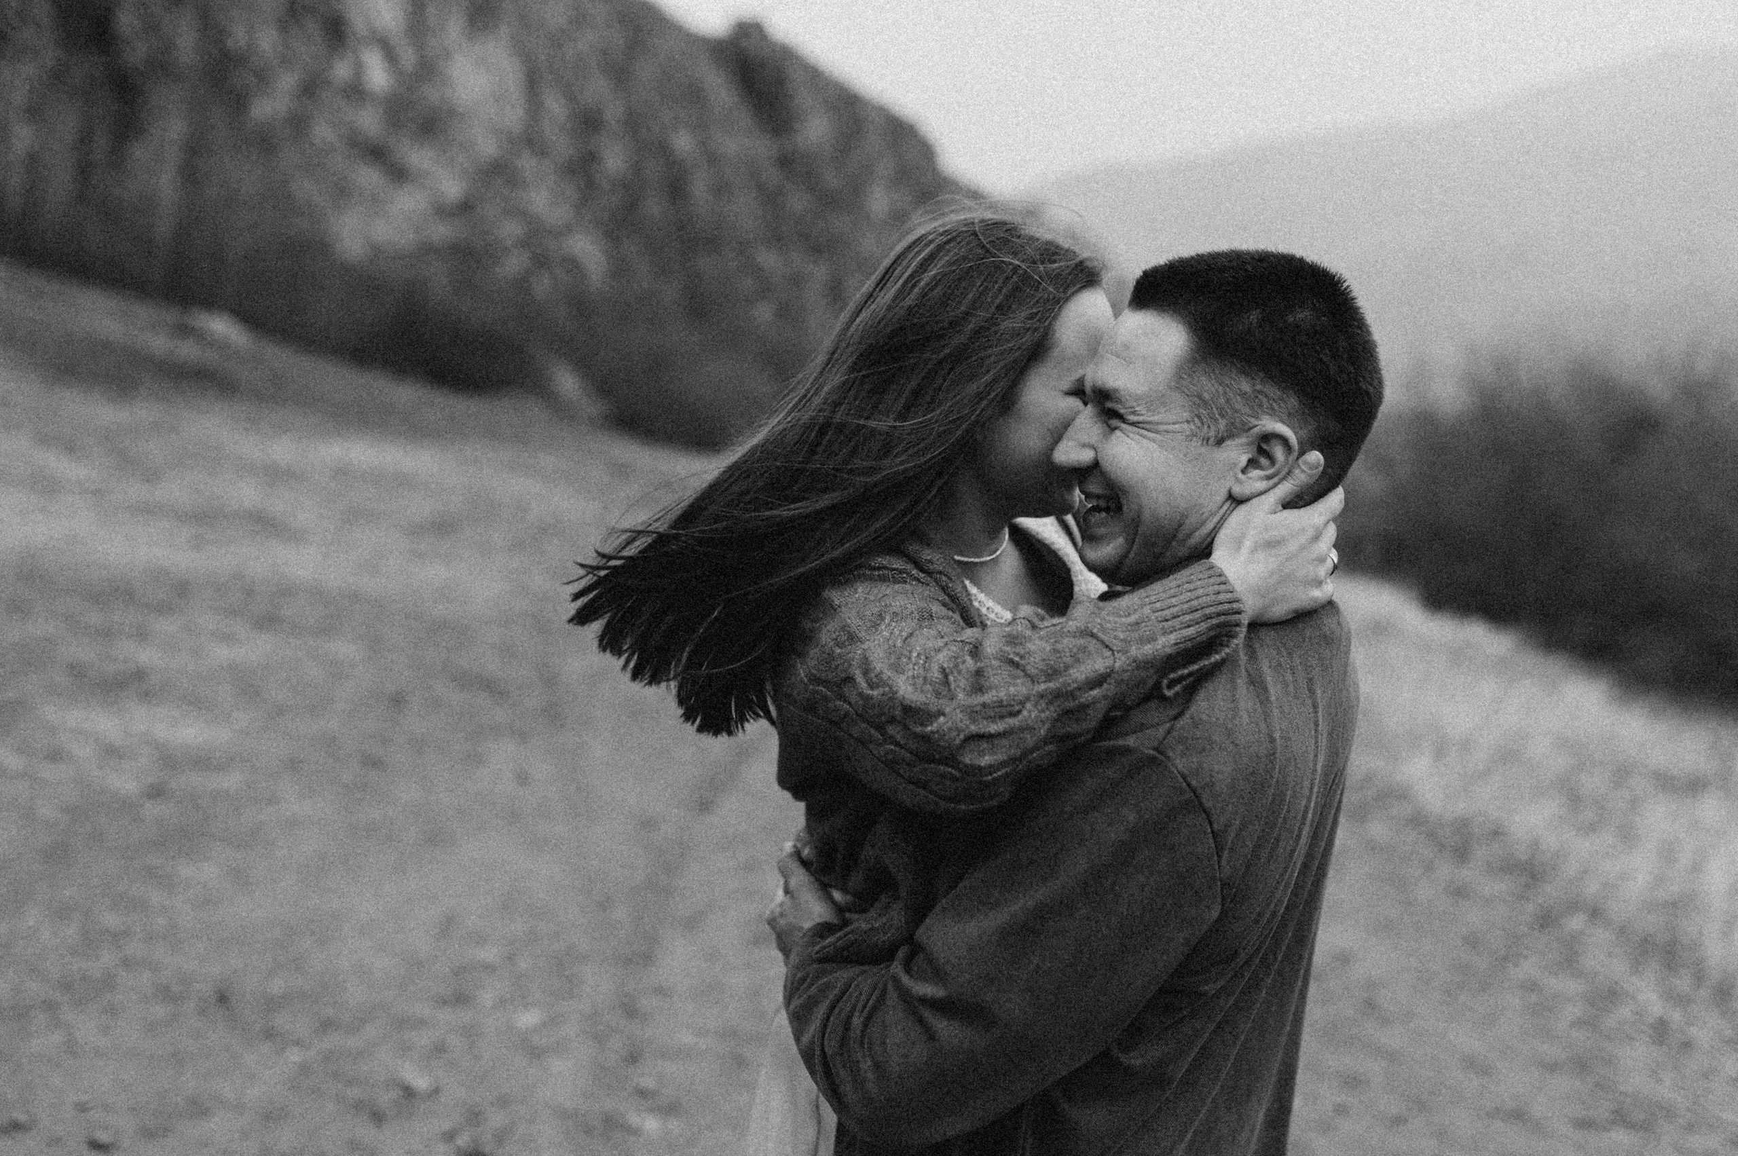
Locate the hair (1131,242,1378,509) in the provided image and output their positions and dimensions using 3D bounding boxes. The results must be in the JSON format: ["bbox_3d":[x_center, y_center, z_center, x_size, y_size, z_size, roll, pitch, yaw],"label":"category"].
[{"bbox_3d":[0.278,-0.145,1.210,0.190,0.178,0.168,10,1,7],"label":"hair"}]

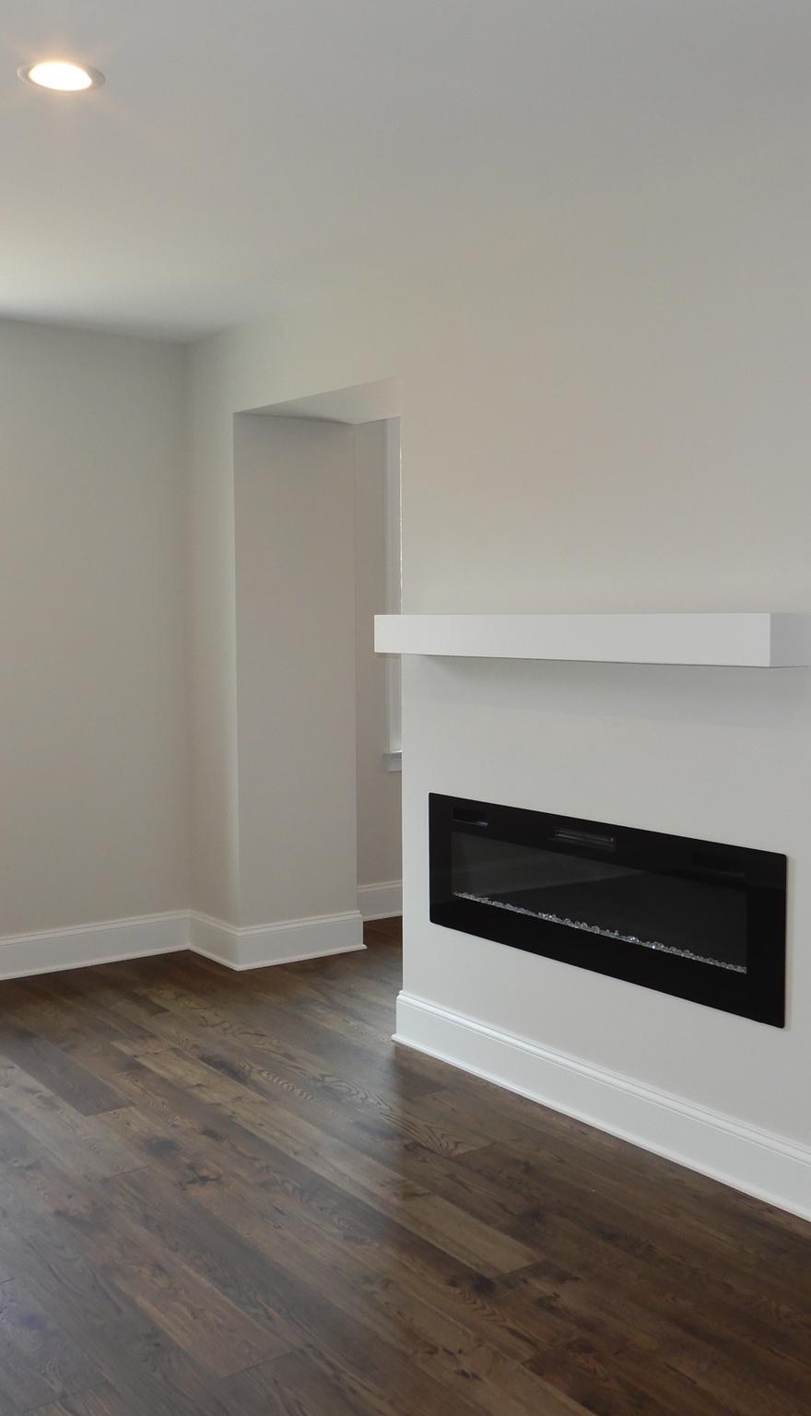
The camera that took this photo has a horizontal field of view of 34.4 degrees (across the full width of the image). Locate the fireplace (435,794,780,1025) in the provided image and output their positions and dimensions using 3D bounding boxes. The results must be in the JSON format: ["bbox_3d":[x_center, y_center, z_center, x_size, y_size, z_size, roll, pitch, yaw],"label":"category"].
[{"bbox_3d":[0.564,0.552,3.937,0.120,0.450,1.495,-3,5,-36],"label":"fireplace"}]

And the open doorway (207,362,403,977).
[{"bbox_3d":[-0.120,-0.029,5.274,0.601,2.346,1.206,-3,5,-36],"label":"open doorway"}]

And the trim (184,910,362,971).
[{"bbox_3d":[-0.580,1.012,5.981,0.661,0.180,0.441,-3,5,-36],"label":"trim"}]

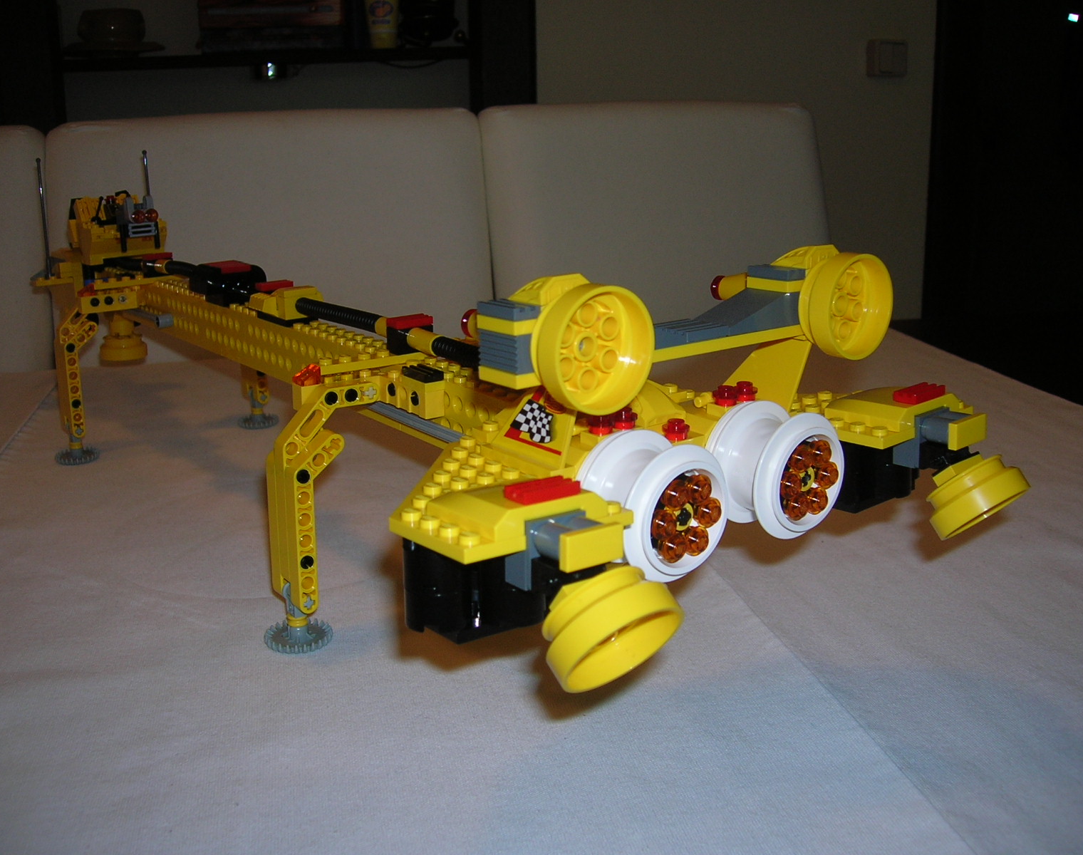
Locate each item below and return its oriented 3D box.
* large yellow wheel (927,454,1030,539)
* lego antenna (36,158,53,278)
[{"bbox_3d":[0.125,0.019,0.324,0.030,0.030,0.014,-14,64,-39],"label":"large yellow wheel"},{"bbox_3d":[-0.317,-0.132,0.712,0.006,0.076,0.006,-10,18,-36],"label":"lego antenna"}]

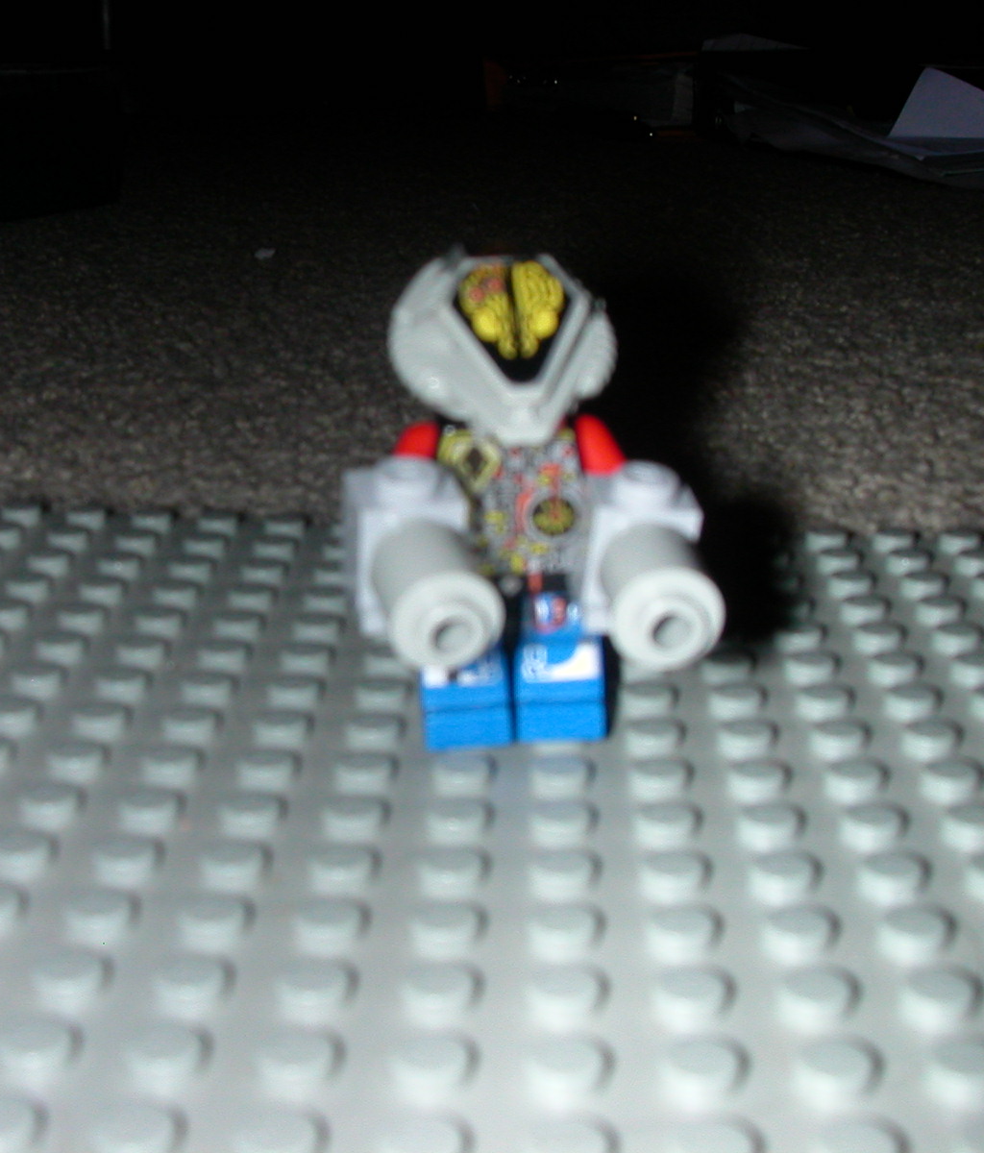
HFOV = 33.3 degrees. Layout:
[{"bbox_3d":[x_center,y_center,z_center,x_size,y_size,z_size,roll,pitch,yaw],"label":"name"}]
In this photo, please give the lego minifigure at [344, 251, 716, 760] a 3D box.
[{"bbox_3d":[0.002,-0.004,0.127,0.027,0.041,0.032,-3,20,-9],"label":"lego minifigure"}]

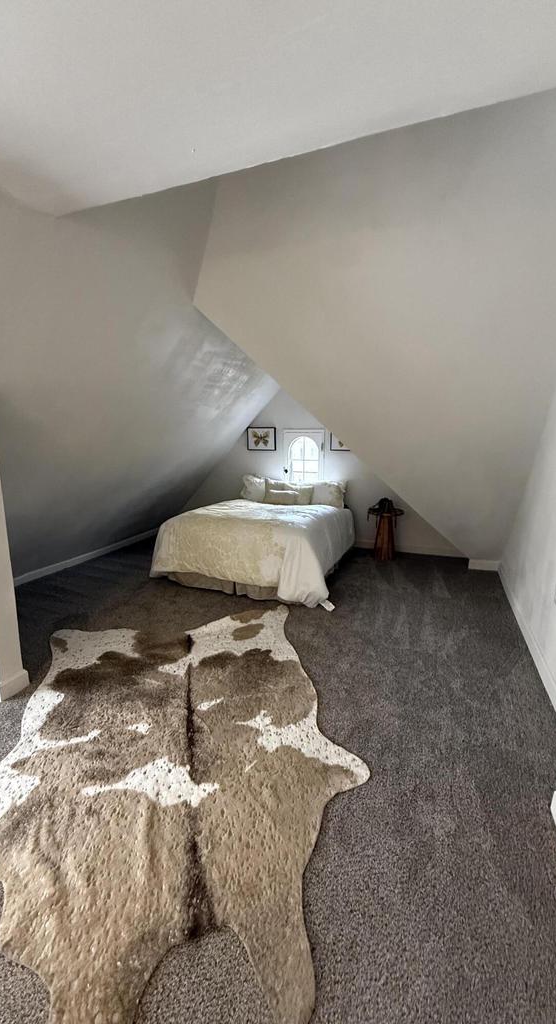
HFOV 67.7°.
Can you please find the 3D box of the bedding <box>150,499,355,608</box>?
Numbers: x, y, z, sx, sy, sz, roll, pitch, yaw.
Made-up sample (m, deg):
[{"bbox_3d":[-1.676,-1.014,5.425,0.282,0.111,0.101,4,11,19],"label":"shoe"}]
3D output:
[{"bbox_3d":[-0.111,0.275,4.819,1.670,0.670,2.100,5,11,21],"label":"bedding"}]

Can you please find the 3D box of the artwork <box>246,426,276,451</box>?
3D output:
[{"bbox_3d":[-0.230,-1.038,5.918,0.450,0.325,0.025,5,11,21],"label":"artwork"}]

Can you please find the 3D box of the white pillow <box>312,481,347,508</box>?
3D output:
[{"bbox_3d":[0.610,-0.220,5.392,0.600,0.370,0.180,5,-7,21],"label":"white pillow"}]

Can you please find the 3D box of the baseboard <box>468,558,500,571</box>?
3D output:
[{"bbox_3d":[2.348,0.608,4.713,0.315,0.120,0.020,5,11,21],"label":"baseboard"}]

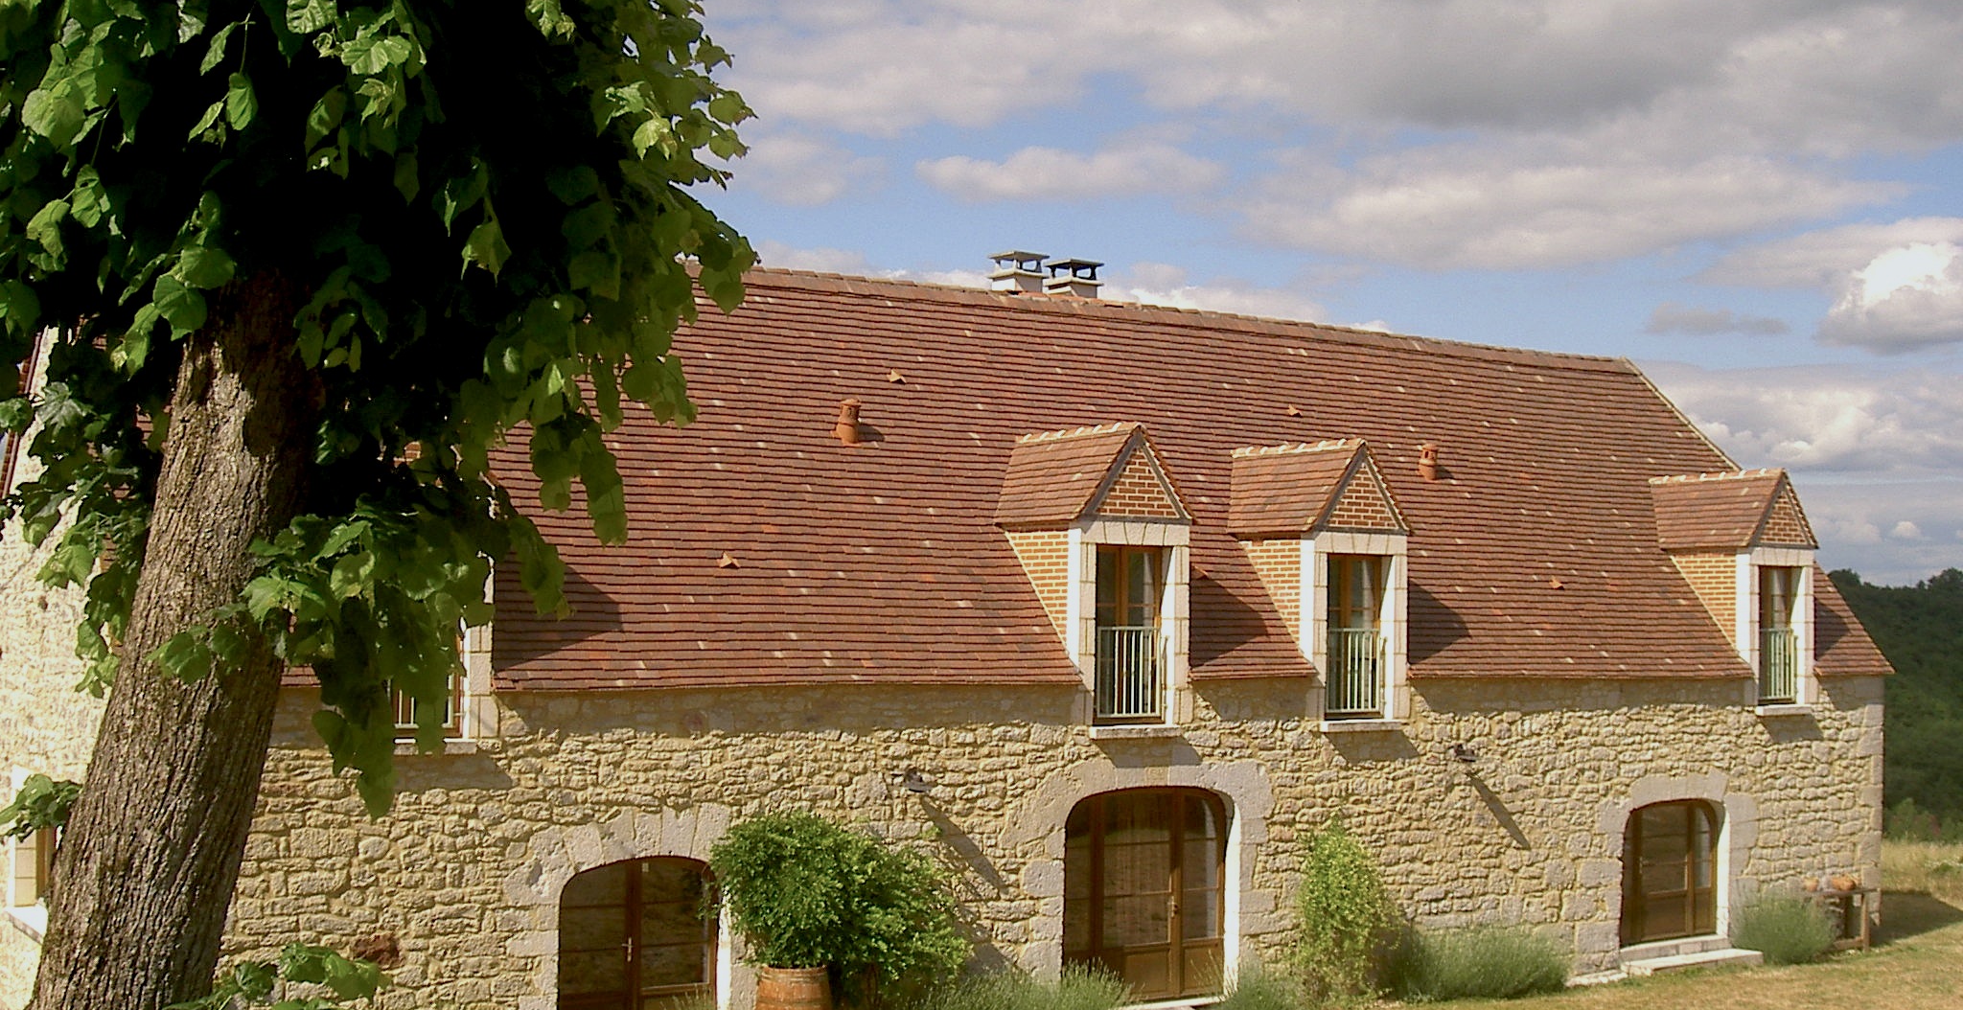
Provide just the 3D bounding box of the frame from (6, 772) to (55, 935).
[{"bbox_3d":[-9.345,3.426,21.829,0.255,1.578,2.146,2,-3,-33],"label":"frame"}]

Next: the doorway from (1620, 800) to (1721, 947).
[{"bbox_3d":[8.909,4.736,28.695,2.053,1.821,0.139,2,-3,-33],"label":"doorway"}]

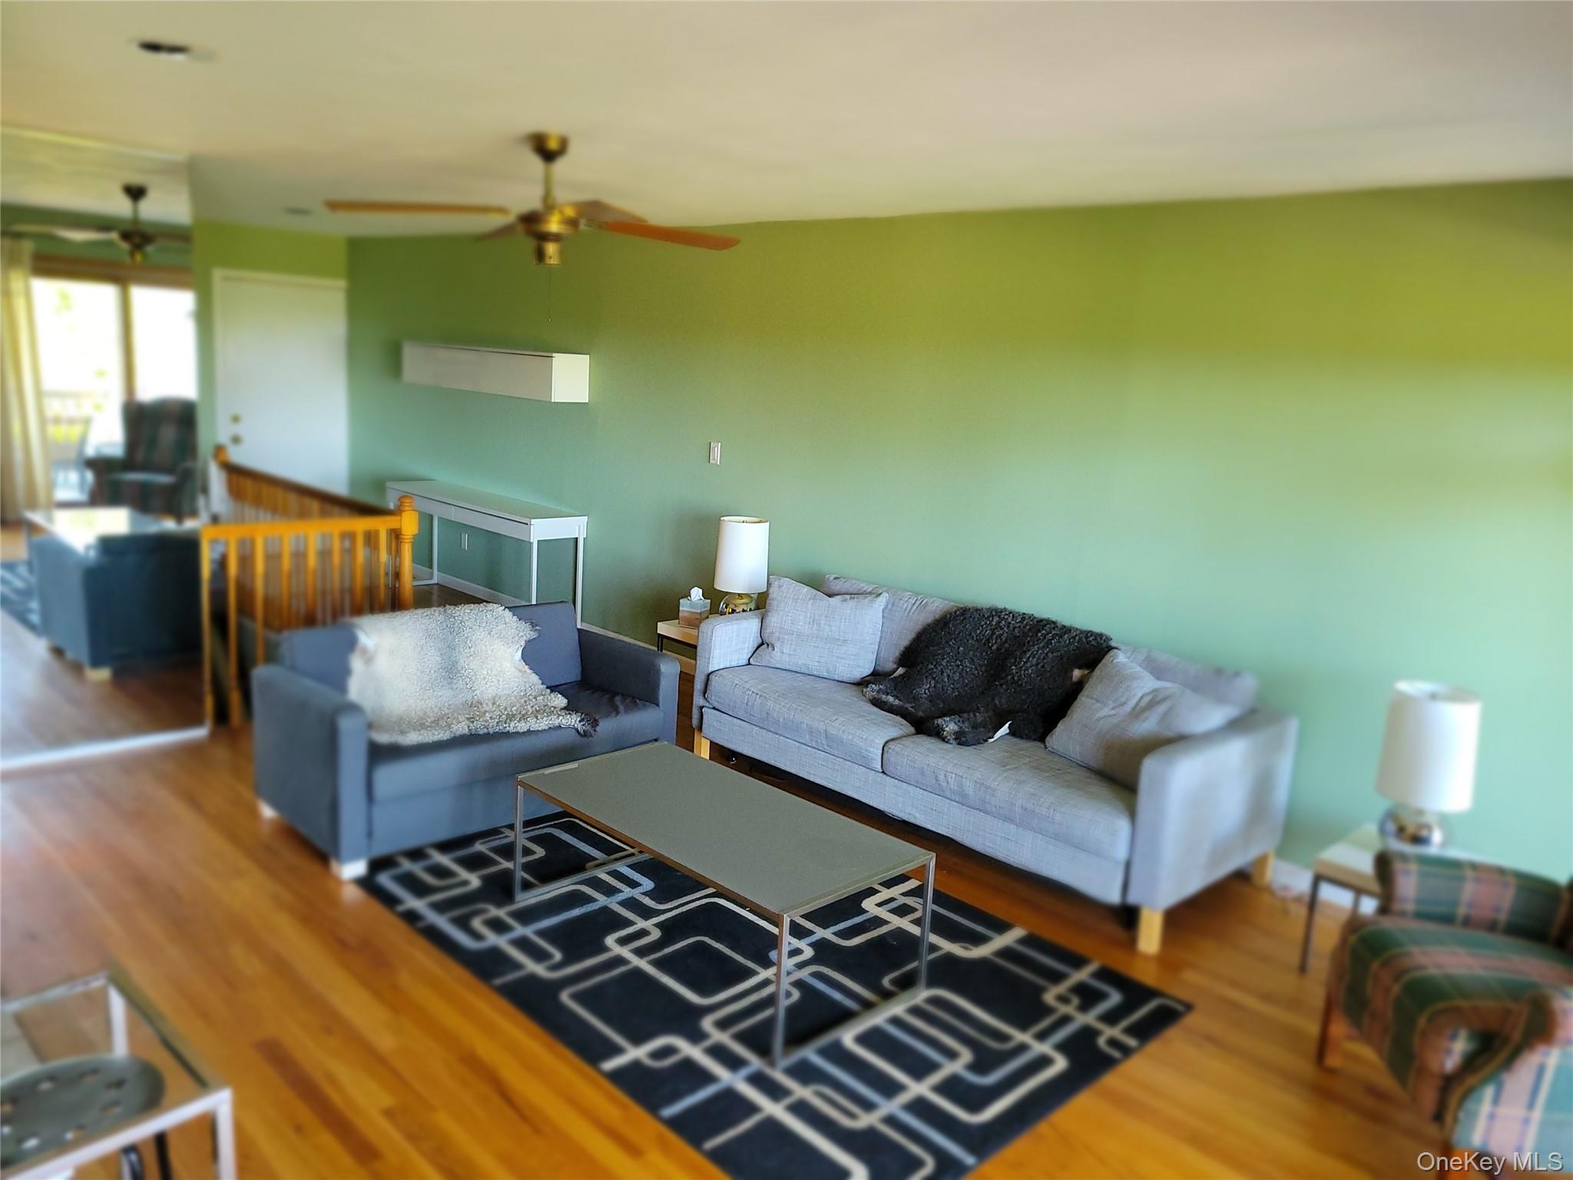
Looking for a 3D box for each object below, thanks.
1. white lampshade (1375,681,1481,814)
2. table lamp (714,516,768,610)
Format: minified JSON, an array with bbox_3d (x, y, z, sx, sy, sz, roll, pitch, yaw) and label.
[{"bbox_3d":[1.967,0.478,3.614,0.262,0.345,0.262,14,15,43],"label":"white lampshade"},{"bbox_3d":[-0.227,-0.098,5.916,0.265,0.500,0.265,3,11,-1],"label":"table lamp"}]

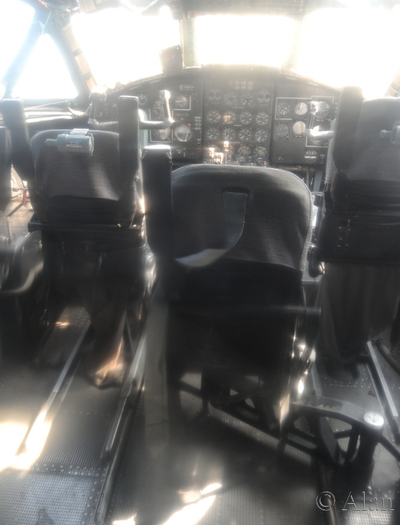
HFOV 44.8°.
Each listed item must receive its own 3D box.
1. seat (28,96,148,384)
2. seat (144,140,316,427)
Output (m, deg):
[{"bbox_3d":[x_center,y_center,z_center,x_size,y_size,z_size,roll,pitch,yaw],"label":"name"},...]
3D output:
[{"bbox_3d":[-0.434,-0.186,2.255,0.510,1.200,0.630,2,27,4],"label":"seat"},{"bbox_3d":[0.104,0.068,1.869,0.520,1.130,0.630,2,27,4],"label":"seat"}]

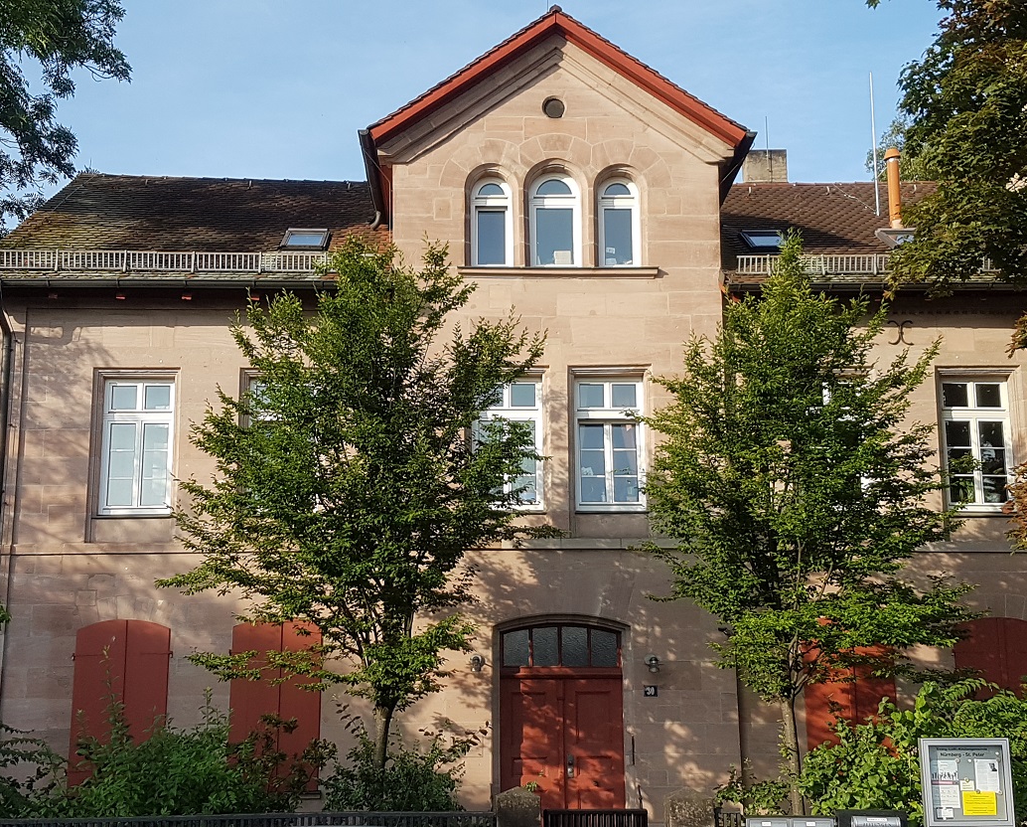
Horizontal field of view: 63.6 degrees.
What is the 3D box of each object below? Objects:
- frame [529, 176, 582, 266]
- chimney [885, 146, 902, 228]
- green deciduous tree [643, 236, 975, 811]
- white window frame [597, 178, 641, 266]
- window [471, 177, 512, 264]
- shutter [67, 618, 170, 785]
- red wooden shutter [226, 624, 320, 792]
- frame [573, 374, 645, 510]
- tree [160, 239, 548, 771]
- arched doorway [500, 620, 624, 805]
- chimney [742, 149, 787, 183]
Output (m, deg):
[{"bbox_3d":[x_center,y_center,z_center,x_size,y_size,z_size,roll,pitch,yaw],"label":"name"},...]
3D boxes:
[{"bbox_3d":[0.578,-2.679,11.463,0.731,1.338,0.140,0,-7,-2],"label":"frame"},{"bbox_3d":[5.886,-3.478,12.800,0.240,1.272,0.240,0,-7,-2],"label":"chimney"},{"bbox_3d":[3.259,1.447,9.100,3.647,6.701,3.500,0,-7,-2],"label":"green deciduous tree"},{"bbox_3d":[1.469,-2.660,11.498,0.611,1.284,0.140,0,-7,-2],"label":"white window frame"},{"bbox_3d":[-0.287,-2.642,11.423,0.589,1.276,0.140,0,-7,-2],"label":"window"},{"bbox_3d":[-5.063,3.724,10.647,1.229,2.127,0.090,0,-7,-2],"label":"shutter"},{"bbox_3d":[-3.086,3.776,10.723,1.184,2.141,0.090,0,-7,-2],"label":"red wooden shutter"},{"bbox_3d":[1.303,0.405,11.136,0.967,1.835,0.140,0,-7,-2],"label":"frame"},{"bbox_3d":[-1.733,1.431,9.000,4.233,6.584,3.700,0,-7,-2],"label":"tree"},{"bbox_3d":[0.625,4.034,10.708,1.624,2.651,0.250,0,-7,-2],"label":"arched doorway"},{"bbox_3d":[4.635,-4.525,15.300,0.844,0.800,0.650,0,-7,-2],"label":"chimney"}]

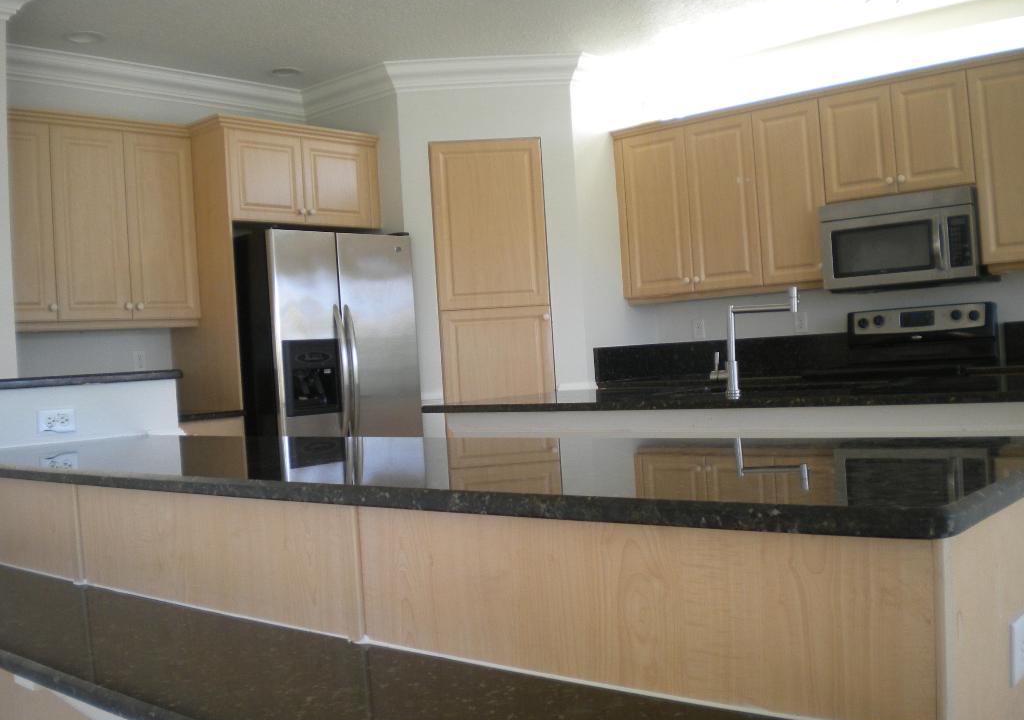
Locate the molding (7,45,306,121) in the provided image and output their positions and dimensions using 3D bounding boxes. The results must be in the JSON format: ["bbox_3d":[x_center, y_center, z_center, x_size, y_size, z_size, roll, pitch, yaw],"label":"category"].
[{"bbox_3d":[-1.845,-1.476,5.574,0.095,0.151,1.846,-2,2,43],"label":"molding"}]

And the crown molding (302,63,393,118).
[{"bbox_3d":[-0.971,-1.535,5.954,0.860,0.151,0.095,-2,2,43],"label":"crown molding"}]

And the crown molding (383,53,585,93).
[{"bbox_3d":[-0.152,-1.577,5.676,1.062,0.151,0.095,-3,1,-2],"label":"crown molding"}]

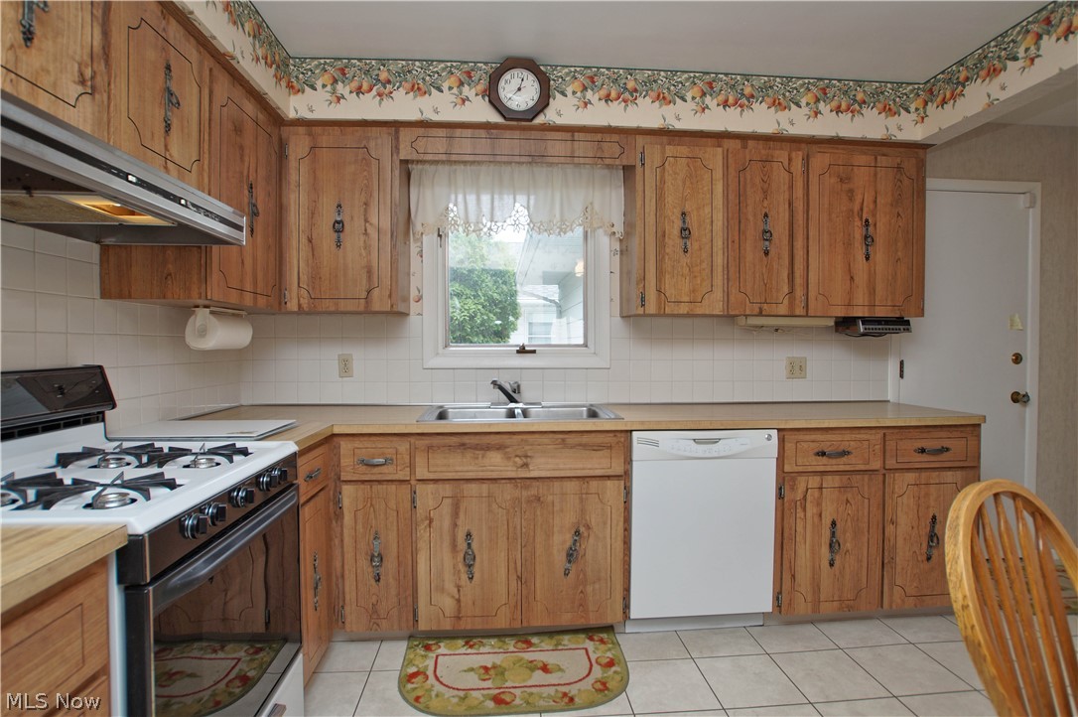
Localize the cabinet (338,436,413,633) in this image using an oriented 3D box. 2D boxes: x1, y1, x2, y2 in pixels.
[{"bbox_3d":[-0.656,0.689,2.141,0.283,0.818,0.598,0,1,-5],"label":"cabinet"}]

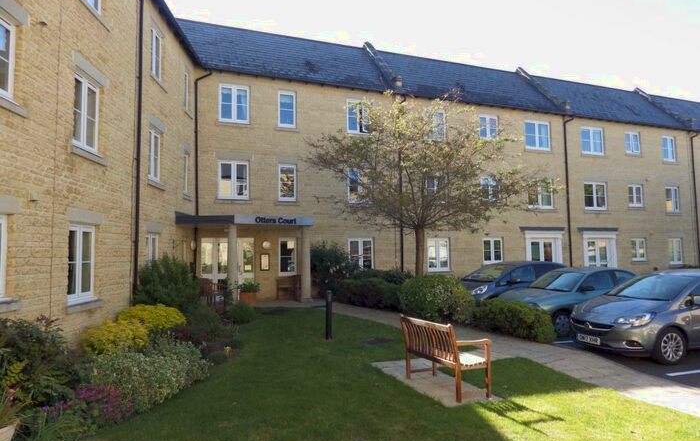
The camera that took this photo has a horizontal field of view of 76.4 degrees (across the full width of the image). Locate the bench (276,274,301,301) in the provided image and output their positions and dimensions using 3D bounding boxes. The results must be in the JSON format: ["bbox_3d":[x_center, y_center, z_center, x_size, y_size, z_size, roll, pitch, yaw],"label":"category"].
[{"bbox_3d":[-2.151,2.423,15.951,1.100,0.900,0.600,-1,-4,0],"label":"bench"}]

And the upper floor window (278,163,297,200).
[{"bbox_3d":[-2.372,-1.407,16.918,0.680,1.370,0.120,1,-4,-21],"label":"upper floor window"}]

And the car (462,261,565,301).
[{"bbox_3d":[4.780,1.976,13.129,3.960,1.480,1.730,1,-4,-21],"label":"car"}]

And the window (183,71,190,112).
[{"bbox_3d":[-5.436,-4.304,14.728,0.120,1.350,0.630,0,-4,-4],"label":"window"}]

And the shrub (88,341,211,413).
[{"bbox_3d":[-2.592,1.860,5.687,1.120,0.600,1.700,-1,-4,8],"label":"shrub"}]

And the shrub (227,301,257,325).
[{"bbox_3d":[-2.676,2.284,11.020,0.750,0.520,0.800,-1,-4,0],"label":"shrub"}]

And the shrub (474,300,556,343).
[{"bbox_3d":[3.404,2.043,9.374,0.750,0.720,2.050,1,-4,-20],"label":"shrub"}]

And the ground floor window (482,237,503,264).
[{"bbox_3d":[6.327,1.368,19.722,1.040,1.090,0.120,1,-4,-21],"label":"ground floor window"}]

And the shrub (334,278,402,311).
[{"bbox_3d":[0.939,2.262,13.784,1.100,0.840,3.100,2,-5,-34],"label":"shrub"}]

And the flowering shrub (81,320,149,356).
[{"bbox_3d":[-4.127,2.040,8.127,0.900,0.640,1.150,0,-4,-3],"label":"flowering shrub"}]

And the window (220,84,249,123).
[{"bbox_3d":[-4.248,-4.281,16.418,1.050,1.400,0.120,1,-4,-21],"label":"window"}]

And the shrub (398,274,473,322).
[{"bbox_3d":[2.364,2.039,11.887,1.650,1.170,1.700,1,-4,-21],"label":"shrub"}]

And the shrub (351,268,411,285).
[{"bbox_3d":[1.236,2.366,16.775,2.400,1.030,1.200,1,-4,-21],"label":"shrub"}]

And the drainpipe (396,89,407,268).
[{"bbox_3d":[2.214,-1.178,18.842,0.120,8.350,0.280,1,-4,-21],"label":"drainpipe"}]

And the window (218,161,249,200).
[{"bbox_3d":[-4.225,-1.443,16.221,1.060,1.370,0.120,1,-4,-21],"label":"window"}]

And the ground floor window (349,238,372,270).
[{"bbox_3d":[0.450,1.431,17.779,1.060,1.400,0.120,1,-4,-21],"label":"ground floor window"}]

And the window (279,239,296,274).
[{"bbox_3d":[-2.318,1.368,16.573,0.690,1.370,0.120,1,-4,-21],"label":"window"}]

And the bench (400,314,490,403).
[{"bbox_3d":[1.170,1.663,5.618,0.590,0.870,1.150,1,-4,-24],"label":"bench"}]

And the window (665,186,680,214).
[{"bbox_3d":[17.655,-1.101,24.357,1.060,1.330,0.120,1,-4,-21],"label":"window"}]

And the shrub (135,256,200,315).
[{"bbox_3d":[-4.396,1.642,10.741,1.450,1.600,1.350,0,-4,-4],"label":"shrub"}]

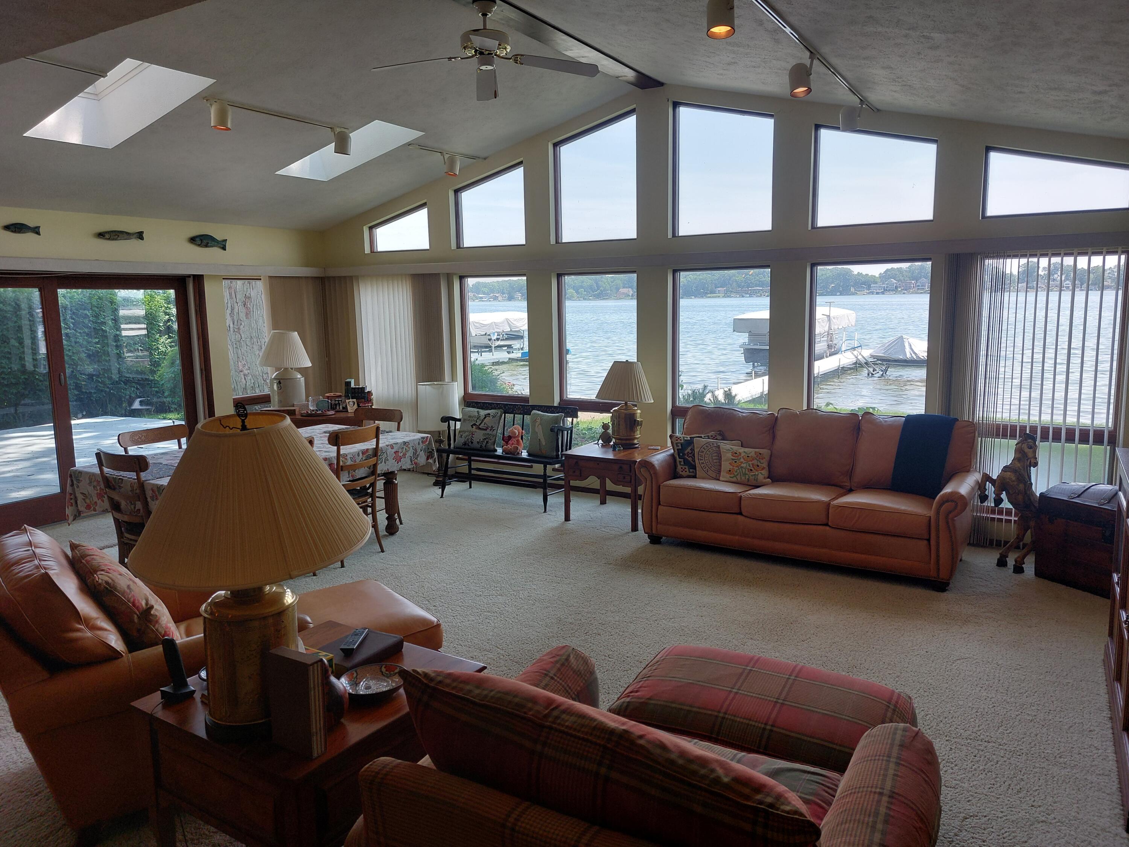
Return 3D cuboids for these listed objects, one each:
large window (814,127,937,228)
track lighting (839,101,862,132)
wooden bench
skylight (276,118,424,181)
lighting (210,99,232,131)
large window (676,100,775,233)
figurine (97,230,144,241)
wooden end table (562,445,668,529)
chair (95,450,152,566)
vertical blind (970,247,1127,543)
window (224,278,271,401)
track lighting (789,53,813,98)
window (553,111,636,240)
[{"bbox_3d":[2.325,-1.889,5.873,0.888,0.793,0.100,5,11,32],"label":"large window"},{"bbox_3d":[1.867,-2.002,5.106,0.140,0.200,0.140,4,11,30],"label":"track lighting"},{"bbox_3d":[-0.522,0.273,7.094,1.260,0.840,0.560,4,11,30],"label":"wooden bench"},{"bbox_3d":[-1.864,-2.366,6.753,1.250,0.120,0.575,-11,2,33],"label":"skylight"},{"bbox_3d":[-2.299,-2.060,5.231,0.140,0.195,0.140,5,11,32],"label":"lighting"},{"bbox_3d":[1.311,-2.137,6.480,0.898,1.118,0.100,5,11,32],"label":"large window"},{"bbox_3d":[-4.004,-1.702,7.089,0.045,0.095,0.425,5,11,32],"label":"figurine"},{"bbox_3d":[0.428,0.486,6.348,0.669,0.545,0.667,4,11,30],"label":"wooden end table"},{"bbox_3d":[-2.570,0.602,4.985,0.470,0.920,0.500,4,11,30],"label":"chair"},{"bbox_3d":[3.239,-0.127,5.420,0.916,2.094,0.100,5,11,32],"label":"vertical blind"},{"bbox_3d":[-3.387,-0.896,8.352,0.100,1.290,0.539,5,11,32],"label":"window"},{"bbox_3d":[1.274,-1.876,4.220,0.125,0.205,0.115,4,11,30],"label":"track lighting"},{"bbox_3d":[0.253,-2.049,6.582,0.780,1.015,0.100,4,11,30],"label":"window"}]

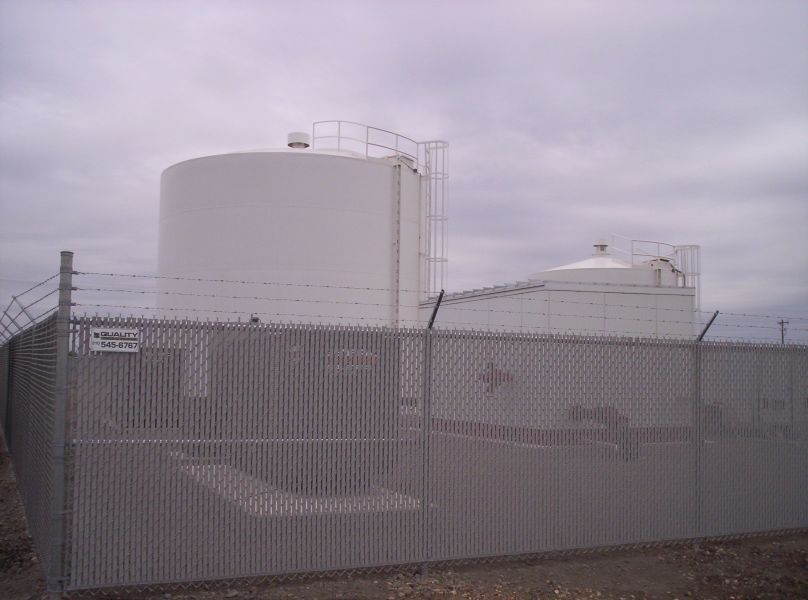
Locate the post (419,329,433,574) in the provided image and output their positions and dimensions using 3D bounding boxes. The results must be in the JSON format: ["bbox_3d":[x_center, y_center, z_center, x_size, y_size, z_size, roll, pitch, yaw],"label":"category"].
[{"bbox_3d":[0.172,1.187,6.805,0.060,1.909,0.060,3,-5,-26],"label":"post"}]

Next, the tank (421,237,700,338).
[{"bbox_3d":[3.864,0.994,23.060,6.000,4.900,8.500,3,-5,-26],"label":"tank"}]

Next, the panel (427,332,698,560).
[{"bbox_3d":[1.461,1.221,7.410,2.845,1.796,0.060,3,-5,-26],"label":"panel"}]

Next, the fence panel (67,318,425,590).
[{"bbox_3d":[-1.011,1.062,6.213,2.584,1.796,0.060,3,-5,-26],"label":"fence panel"}]

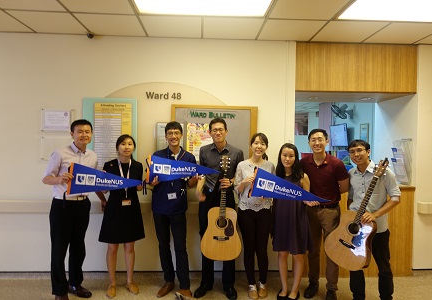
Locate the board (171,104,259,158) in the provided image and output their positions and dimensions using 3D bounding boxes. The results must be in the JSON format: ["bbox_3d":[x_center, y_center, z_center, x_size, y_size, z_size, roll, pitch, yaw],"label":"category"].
[{"bbox_3d":[-0.012,-0.127,3.326,0.945,0.713,0.045,1,1,-3],"label":"board"}]

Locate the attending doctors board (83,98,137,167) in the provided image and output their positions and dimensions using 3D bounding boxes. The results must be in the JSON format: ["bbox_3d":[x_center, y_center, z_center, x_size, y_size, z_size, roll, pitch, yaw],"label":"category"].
[{"bbox_3d":[-1.149,-0.116,3.281,0.587,0.874,0.030,1,1,-3],"label":"attending doctors board"}]

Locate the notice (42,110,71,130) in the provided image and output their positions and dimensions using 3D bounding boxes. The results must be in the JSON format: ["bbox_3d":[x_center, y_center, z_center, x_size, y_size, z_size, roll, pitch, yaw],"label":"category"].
[{"bbox_3d":[-1.715,-0.317,3.259,0.303,0.220,0.015,1,1,-3],"label":"notice"}]

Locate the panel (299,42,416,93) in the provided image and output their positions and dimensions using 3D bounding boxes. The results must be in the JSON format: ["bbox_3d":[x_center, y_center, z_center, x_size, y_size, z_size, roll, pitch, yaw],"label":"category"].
[{"bbox_3d":[1.604,-0.931,3.437,1.411,0.552,0.050,1,1,-3],"label":"panel"}]

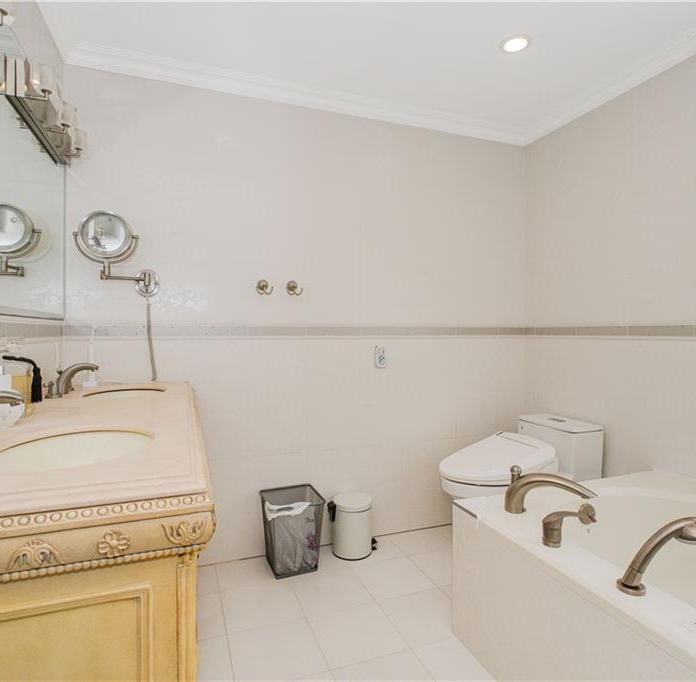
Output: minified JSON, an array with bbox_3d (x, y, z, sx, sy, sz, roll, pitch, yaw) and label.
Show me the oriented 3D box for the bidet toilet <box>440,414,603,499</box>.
[{"bbox_3d":[0.849,0.767,2.236,0.790,0.633,0.420,0,1,-20],"label":"bidet toilet"}]

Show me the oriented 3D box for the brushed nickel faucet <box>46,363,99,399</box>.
[{"bbox_3d":[-1.009,0.137,1.559,0.170,0.113,0.240,0,1,-20],"label":"brushed nickel faucet"}]

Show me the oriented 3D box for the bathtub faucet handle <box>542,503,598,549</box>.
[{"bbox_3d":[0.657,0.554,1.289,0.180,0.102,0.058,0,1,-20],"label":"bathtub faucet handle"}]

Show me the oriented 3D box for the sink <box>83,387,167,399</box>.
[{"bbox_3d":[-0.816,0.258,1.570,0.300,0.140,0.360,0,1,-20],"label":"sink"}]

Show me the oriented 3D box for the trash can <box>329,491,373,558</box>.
[{"bbox_3d":[0.028,0.950,2.207,0.250,0.270,0.210,0,1,-5],"label":"trash can"}]

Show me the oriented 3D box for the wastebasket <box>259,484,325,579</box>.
[{"bbox_3d":[-0.276,0.918,2.066,0.255,0.338,0.255,0,1,-20],"label":"wastebasket"}]

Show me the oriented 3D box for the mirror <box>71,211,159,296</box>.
[{"bbox_3d":[-1.006,-0.377,1.863,0.315,0.340,0.150,0,1,-20],"label":"mirror"}]

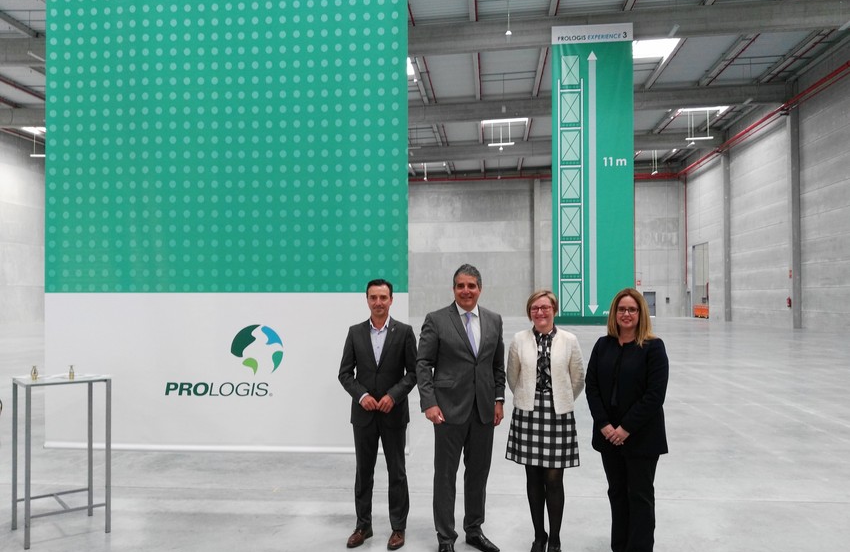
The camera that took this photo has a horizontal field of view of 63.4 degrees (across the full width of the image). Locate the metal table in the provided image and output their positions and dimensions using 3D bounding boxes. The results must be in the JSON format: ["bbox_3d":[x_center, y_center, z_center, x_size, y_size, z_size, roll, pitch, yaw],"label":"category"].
[{"bbox_3d":[-2.529,1.245,4.795,0.525,1.065,0.515,1,-2,-39],"label":"metal table"}]

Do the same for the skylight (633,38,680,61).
[{"bbox_3d":[9.800,-10.200,30.850,2.600,0.200,2.900,0,-2,6],"label":"skylight"}]

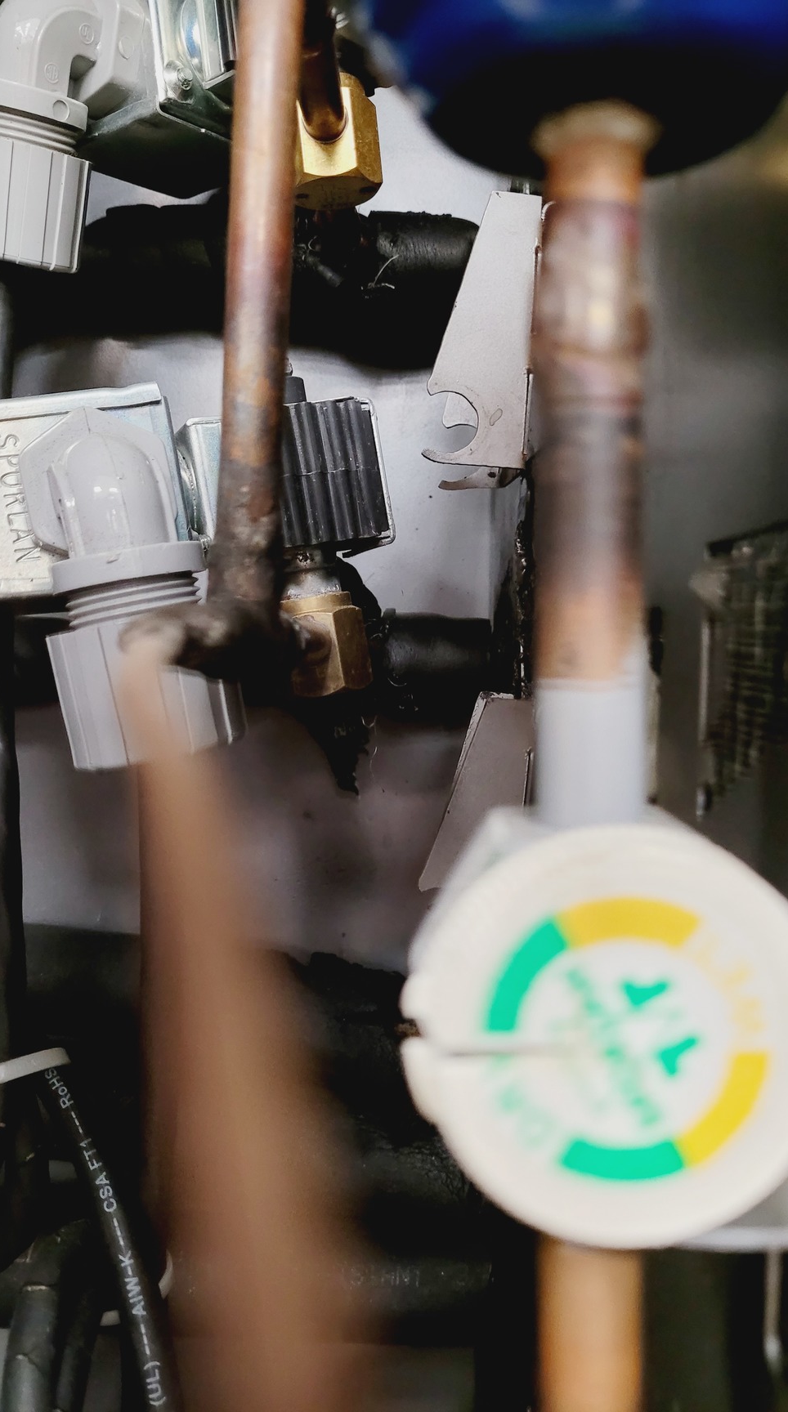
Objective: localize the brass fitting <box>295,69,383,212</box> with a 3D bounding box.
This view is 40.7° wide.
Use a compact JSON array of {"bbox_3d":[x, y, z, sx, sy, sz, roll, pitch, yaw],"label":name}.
[{"bbox_3d":[-0.016,-0.134,0.252,0.024,0.025,0.021,-6,4,-3],"label":"brass fitting"}]

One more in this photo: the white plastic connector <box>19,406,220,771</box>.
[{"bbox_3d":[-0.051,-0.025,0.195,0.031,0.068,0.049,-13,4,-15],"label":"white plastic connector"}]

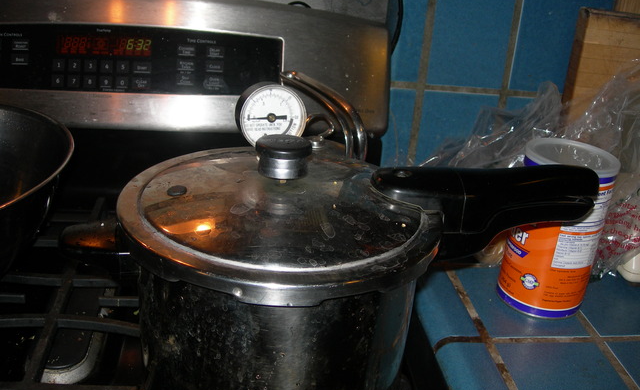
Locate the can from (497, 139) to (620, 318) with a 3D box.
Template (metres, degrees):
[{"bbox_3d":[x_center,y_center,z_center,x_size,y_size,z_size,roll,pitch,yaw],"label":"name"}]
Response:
[{"bbox_3d":[0.274,0.040,0.822,0.102,0.186,0.102,6,24,2],"label":"can"}]

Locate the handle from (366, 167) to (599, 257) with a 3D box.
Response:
[{"bbox_3d":[0.135,0.011,0.570,0.206,0.070,0.036,-3,25,-17],"label":"handle"}]

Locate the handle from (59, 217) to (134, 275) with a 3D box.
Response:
[{"bbox_3d":[-0.153,0.038,0.490,0.053,0.030,0.047,-3,25,-17],"label":"handle"}]

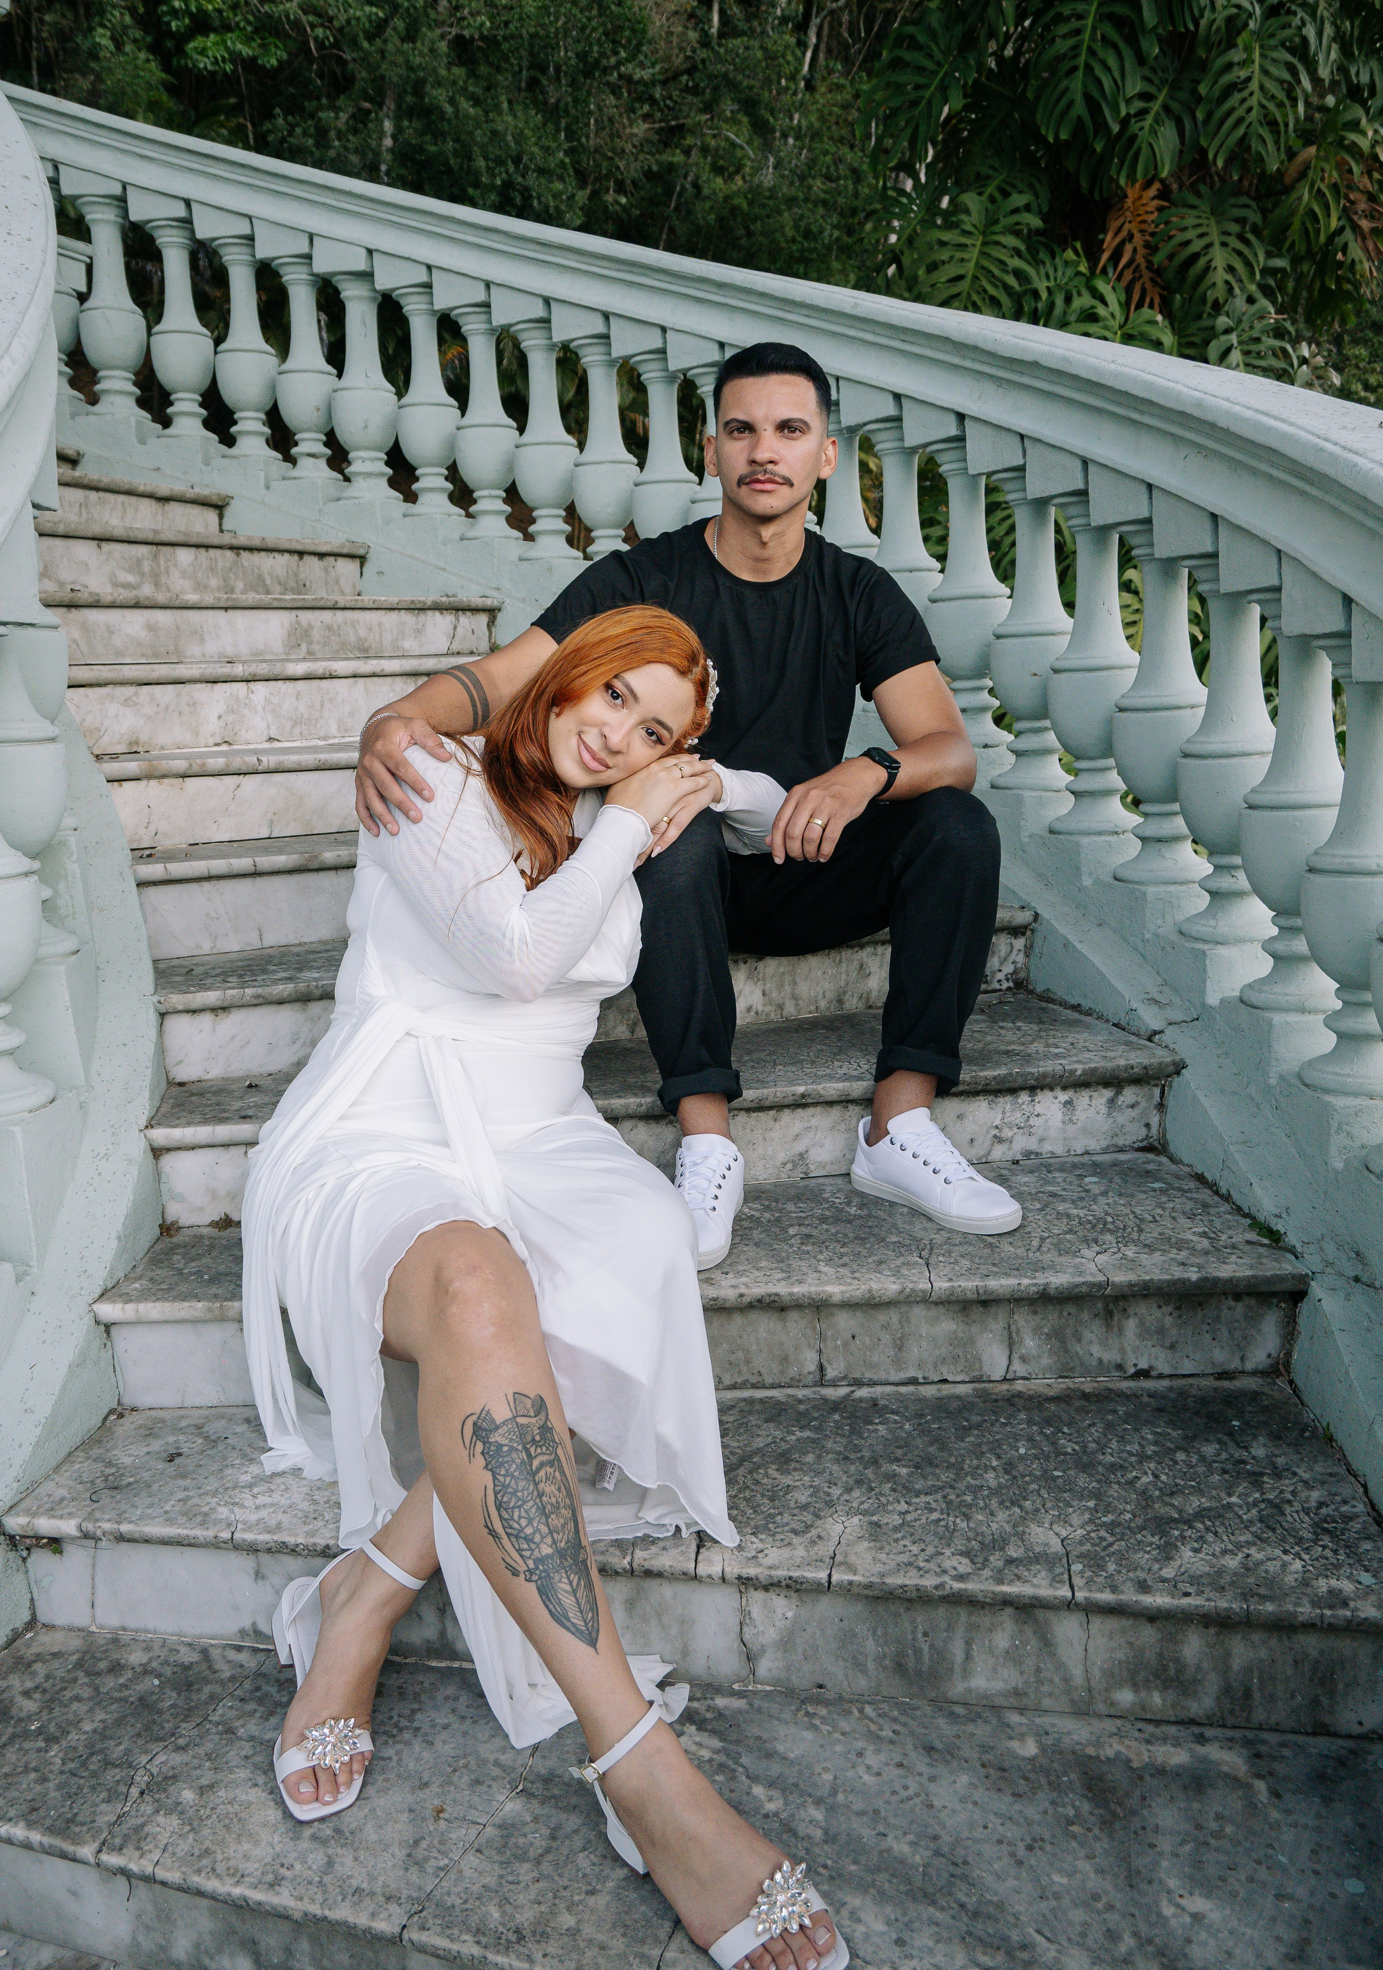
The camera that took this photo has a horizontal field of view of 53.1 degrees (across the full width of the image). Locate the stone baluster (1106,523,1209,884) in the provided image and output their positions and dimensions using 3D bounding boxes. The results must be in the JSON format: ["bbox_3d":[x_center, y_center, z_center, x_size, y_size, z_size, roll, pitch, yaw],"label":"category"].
[{"bbox_3d":[0.835,-0.499,2.437,0.170,0.630,0.170,-6,13,-16],"label":"stone baluster"}]

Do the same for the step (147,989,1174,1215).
[{"bbox_3d":[-0.048,0.193,2.177,1.498,0.156,0.476,-4,13,-9],"label":"step"}]

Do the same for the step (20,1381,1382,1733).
[{"bbox_3d":[0.018,0.645,1.698,1.585,0.164,0.465,0,12,10],"label":"step"}]

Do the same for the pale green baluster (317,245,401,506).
[{"bbox_3d":[-0.875,-1.629,3.699,0.171,0.641,0.171,2,13,16],"label":"pale green baluster"}]

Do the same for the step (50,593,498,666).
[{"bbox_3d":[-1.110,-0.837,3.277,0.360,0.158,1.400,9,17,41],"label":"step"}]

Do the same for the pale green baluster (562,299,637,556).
[{"bbox_3d":[-0.215,-1.346,3.473,0.171,0.641,0.171,-2,12,0],"label":"pale green baluster"}]

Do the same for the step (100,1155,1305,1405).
[{"bbox_3d":[0.016,0.413,1.961,1.520,0.162,0.435,-2,13,0],"label":"step"}]

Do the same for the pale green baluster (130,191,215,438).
[{"bbox_3d":[-1.521,-1.981,4.103,0.177,0.693,0.177,0,12,10],"label":"pale green baluster"}]

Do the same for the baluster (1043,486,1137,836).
[{"bbox_3d":[0.751,-0.585,2.554,0.177,0.601,0.177,-7,13,-21],"label":"baluster"}]

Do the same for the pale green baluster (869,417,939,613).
[{"bbox_3d":[0.448,-0.904,2.940,0.171,0.613,0.171,-11,15,-34],"label":"pale green baluster"}]

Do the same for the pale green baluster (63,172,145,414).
[{"bbox_3d":[-1.563,-1.851,3.726,0.171,0.641,0.171,-2,12,-1],"label":"pale green baluster"}]

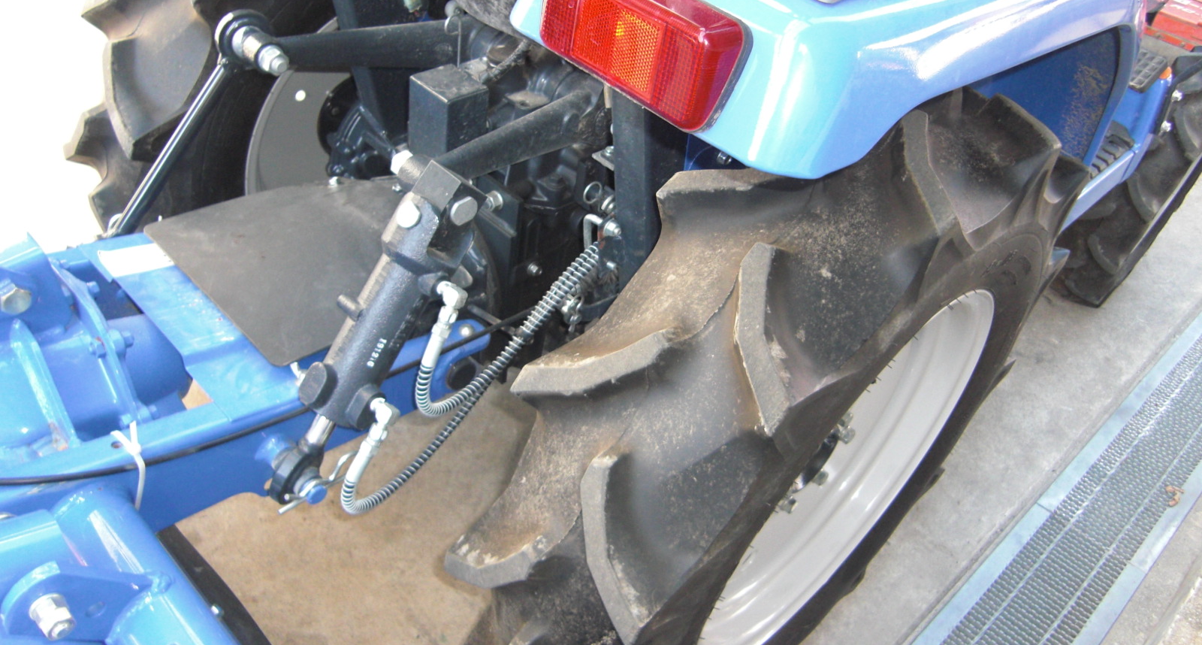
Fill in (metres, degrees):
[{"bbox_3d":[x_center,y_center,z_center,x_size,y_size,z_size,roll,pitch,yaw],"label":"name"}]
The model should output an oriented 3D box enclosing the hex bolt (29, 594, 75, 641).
[{"bbox_3d":[-0.367,0.197,0.650,0.025,0.025,0.027,-28,51,-36],"label":"hex bolt"}]

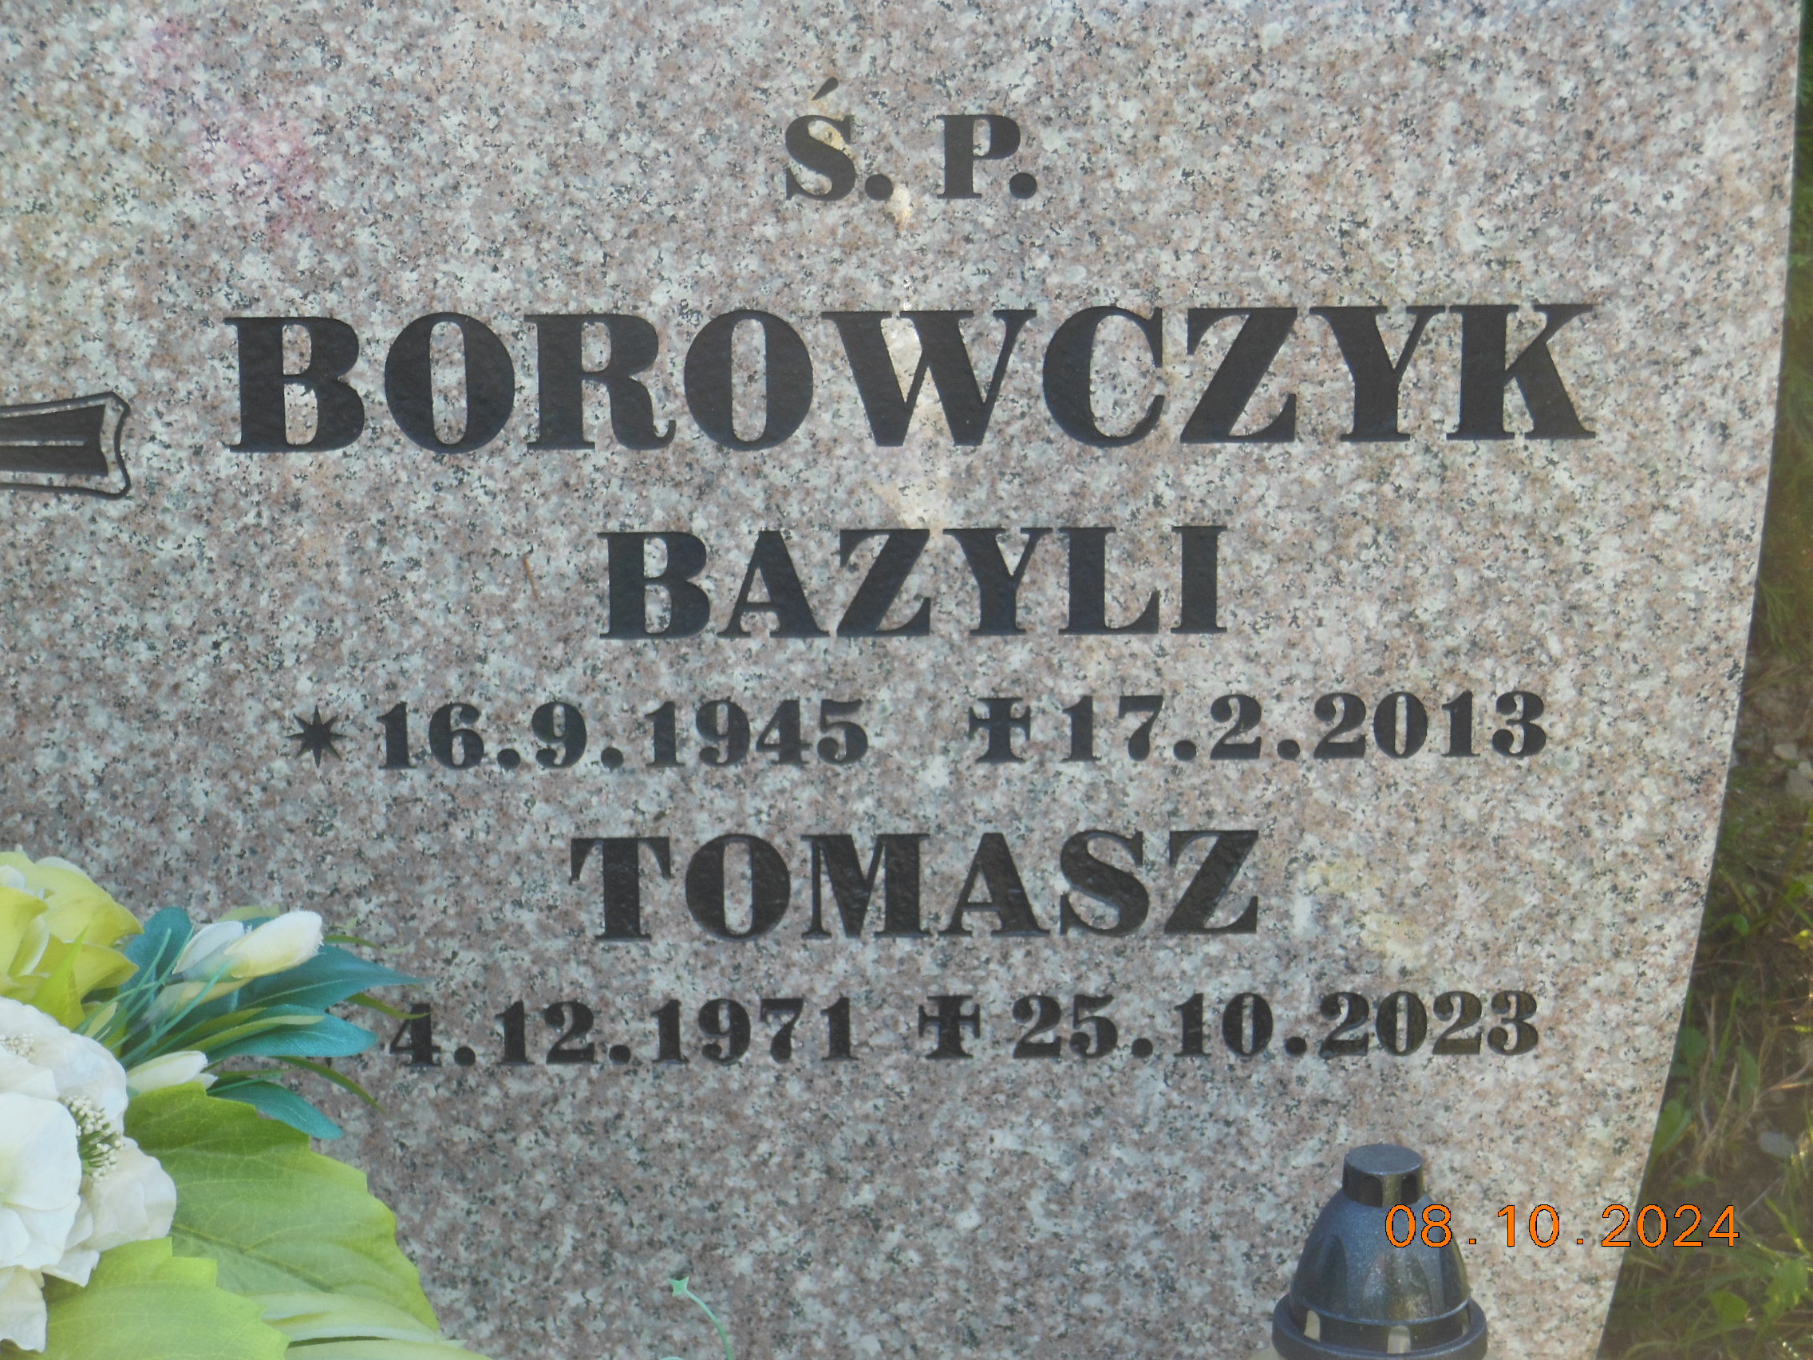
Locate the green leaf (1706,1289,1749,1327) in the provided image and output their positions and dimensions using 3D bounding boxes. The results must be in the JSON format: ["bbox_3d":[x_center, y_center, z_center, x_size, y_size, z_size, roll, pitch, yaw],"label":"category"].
[{"bbox_3d":[0.473,0.361,3.348,0.023,0.019,0.014,0,18,0],"label":"green leaf"}]

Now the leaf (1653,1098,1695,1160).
[{"bbox_3d":[0.466,0.273,3.539,0.027,0.037,0.015,0,18,0],"label":"leaf"}]

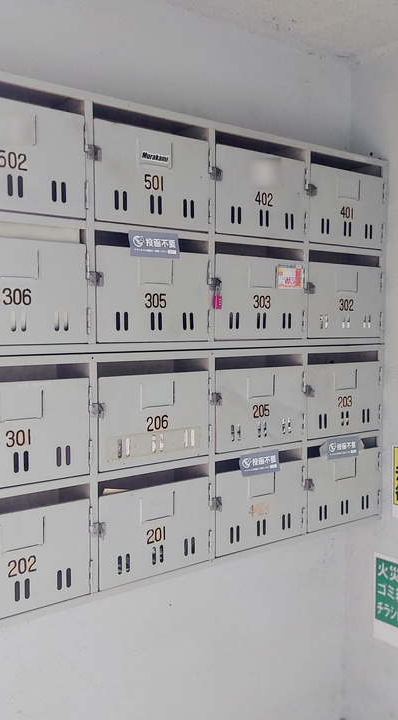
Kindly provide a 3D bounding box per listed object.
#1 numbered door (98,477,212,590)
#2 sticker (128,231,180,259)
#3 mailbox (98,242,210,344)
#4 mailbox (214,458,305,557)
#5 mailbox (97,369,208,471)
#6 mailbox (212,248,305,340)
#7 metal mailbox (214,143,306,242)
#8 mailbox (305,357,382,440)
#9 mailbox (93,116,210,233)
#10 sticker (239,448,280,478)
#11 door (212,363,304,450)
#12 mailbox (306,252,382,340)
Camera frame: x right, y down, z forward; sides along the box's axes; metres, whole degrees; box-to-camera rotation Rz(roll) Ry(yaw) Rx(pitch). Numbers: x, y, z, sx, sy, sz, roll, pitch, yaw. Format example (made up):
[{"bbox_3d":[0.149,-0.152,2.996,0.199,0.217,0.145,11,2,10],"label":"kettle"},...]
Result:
[{"bbox_3d":[-0.092,0.369,1.438,0.284,0.197,0.015,-3,4,-37],"label":"numbered door"},{"bbox_3d":[-0.091,-0.241,1.398,0.125,0.052,0.008,-3,4,-38],"label":"sticker"},{"bbox_3d":[-0.121,-0.137,1.445,0.287,0.194,0.120,-3,4,-38],"label":"mailbox"},{"bbox_3d":[0.149,0.354,1.605,0.284,0.192,0.020,-3,4,-37],"label":"mailbox"},{"bbox_3d":[-0.089,0.127,1.422,0.287,0.193,0.030,-3,4,-38],"label":"mailbox"},{"bbox_3d":[0.106,-0.155,1.651,0.290,0.208,0.150,-3,4,-37],"label":"mailbox"},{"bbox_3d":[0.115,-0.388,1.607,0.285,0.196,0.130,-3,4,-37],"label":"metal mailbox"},{"bbox_3d":[0.349,0.096,1.851,0.290,0.208,0.150,-3,4,-37],"label":"mailbox"},{"bbox_3d":[-0.121,-0.381,1.431,0.287,0.199,0.120,-3,4,-38],"label":"mailbox"},{"bbox_3d":[0.149,0.249,1.594,0.125,0.052,0.005,-3,4,-37],"label":"sticker"},{"bbox_3d":[0.151,0.115,1.606,0.285,0.194,0.015,-3,4,-37],"label":"door"},{"bbox_3d":[0.388,-0.155,1.761,0.284,0.192,0.020,-3,4,-37],"label":"mailbox"}]

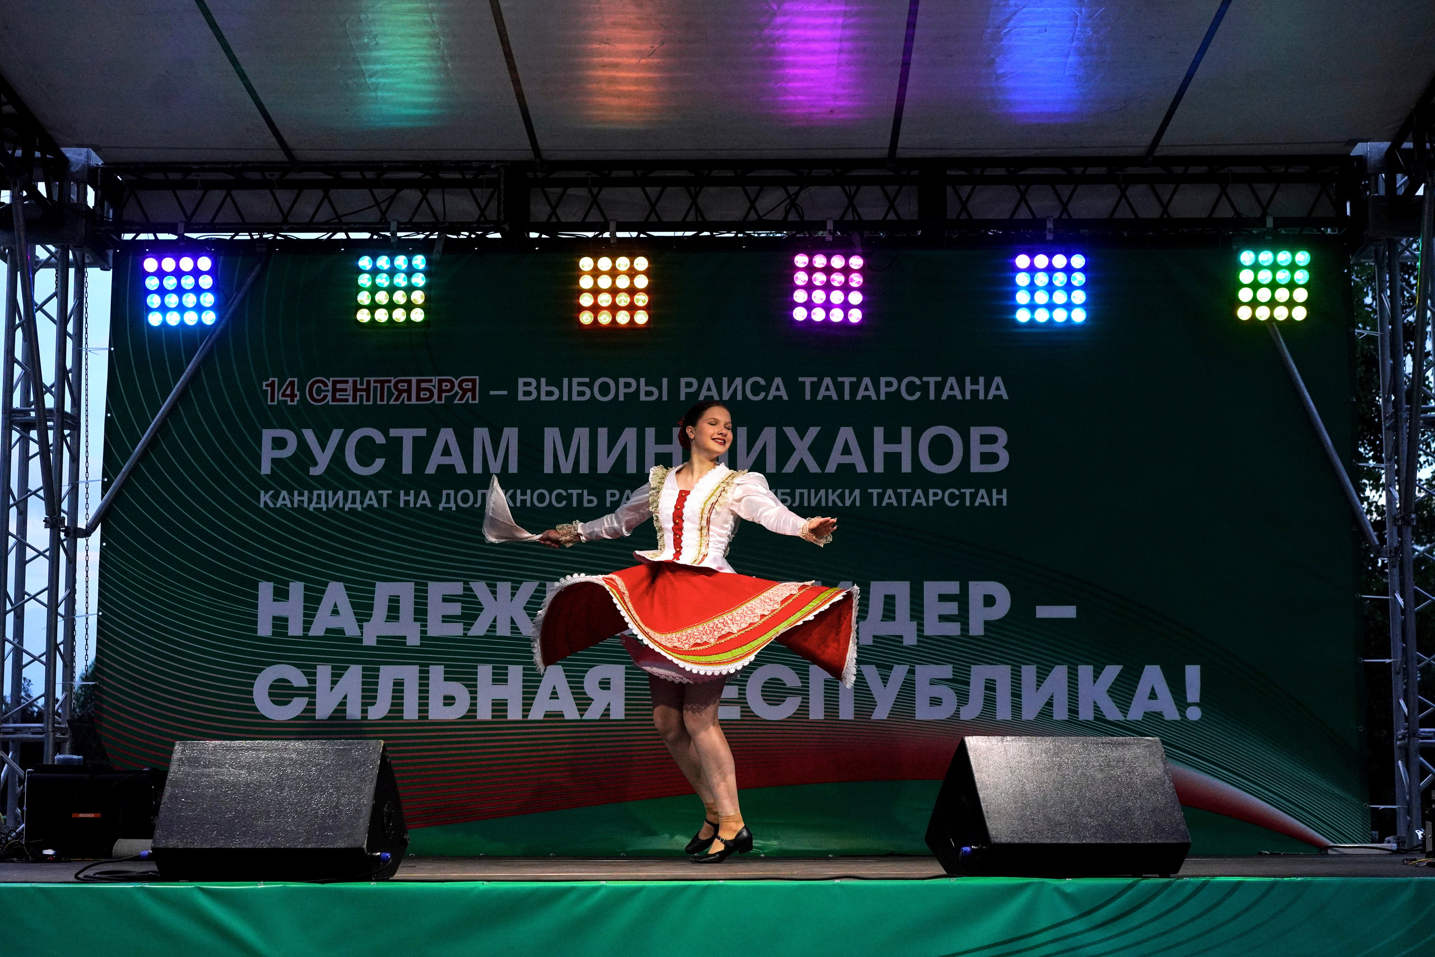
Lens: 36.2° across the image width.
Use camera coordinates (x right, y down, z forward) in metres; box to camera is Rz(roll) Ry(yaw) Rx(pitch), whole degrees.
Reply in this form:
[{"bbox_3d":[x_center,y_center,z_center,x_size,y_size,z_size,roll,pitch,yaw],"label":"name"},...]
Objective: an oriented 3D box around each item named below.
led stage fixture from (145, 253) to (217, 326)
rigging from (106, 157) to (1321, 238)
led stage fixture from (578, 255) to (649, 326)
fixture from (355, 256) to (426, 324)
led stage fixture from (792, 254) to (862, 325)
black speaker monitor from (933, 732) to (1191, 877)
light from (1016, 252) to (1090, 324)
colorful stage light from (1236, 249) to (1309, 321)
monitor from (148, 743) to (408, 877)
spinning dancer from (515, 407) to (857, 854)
[{"bbox_3d":[-2.581,-0.902,10.536,0.350,0.350,0.140,0,12,3],"label":"led stage fixture"},{"bbox_3d":[0.046,-1.331,10.650,6.000,0.345,0.345,0,-9,1],"label":"rigging"},{"bbox_3d":[-0.496,-0.898,10.485,0.350,0.350,0.140,0,-7,0],"label":"led stage fixture"},{"bbox_3d":[-1.558,-0.907,10.493,0.350,0.350,0.140,-1,-9,3],"label":"fixture"},{"bbox_3d":[0.528,-0.906,10.456,0.350,0.350,0.140,0,-6,1],"label":"led stage fixture"},{"bbox_3d":[0.954,0.927,6.213,0.600,0.382,0.494,2,-9,-14],"label":"black speaker monitor"},{"bbox_3d":[1.580,-0.899,10.389,0.350,0.350,0.140,0,-6,1],"label":"light"},{"bbox_3d":[2.620,-0.910,10.344,0.350,0.350,0.140,0,11,-2],"label":"colorful stage light"},{"bbox_3d":[-1.228,0.942,6.225,0.600,0.382,0.494,-1,-9,5],"label":"monitor"},{"bbox_3d":[-0.096,0.544,8.000,1.200,1.685,0.950,-4,-10,23],"label":"spinning dancer"}]

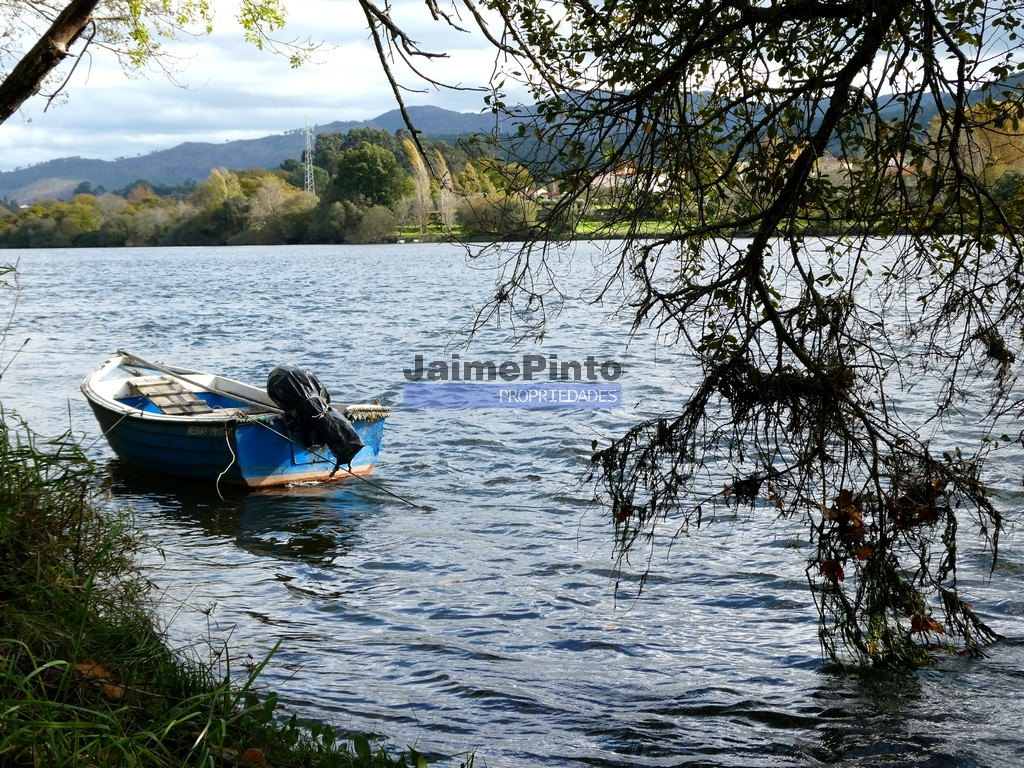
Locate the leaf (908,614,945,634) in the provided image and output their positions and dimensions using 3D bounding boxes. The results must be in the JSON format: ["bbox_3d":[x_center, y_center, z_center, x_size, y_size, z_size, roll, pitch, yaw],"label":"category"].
[{"bbox_3d":[1.790,1.039,6.900,0.150,0.085,0.080,-1,6,0],"label":"leaf"}]

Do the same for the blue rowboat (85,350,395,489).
[{"bbox_3d":[-2.539,0.271,13.634,1.600,0.950,3.721,-5,7,-37],"label":"blue rowboat"}]

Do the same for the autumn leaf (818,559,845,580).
[{"bbox_3d":[1.380,0.801,6.900,0.110,0.095,0.060,-1,6,0],"label":"autumn leaf"}]

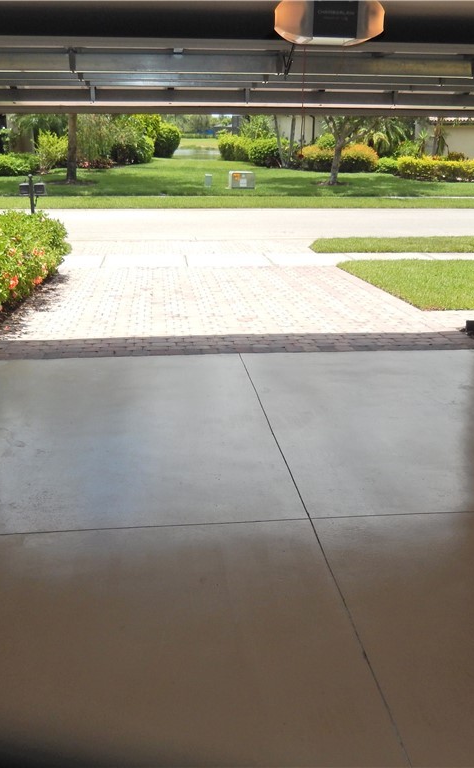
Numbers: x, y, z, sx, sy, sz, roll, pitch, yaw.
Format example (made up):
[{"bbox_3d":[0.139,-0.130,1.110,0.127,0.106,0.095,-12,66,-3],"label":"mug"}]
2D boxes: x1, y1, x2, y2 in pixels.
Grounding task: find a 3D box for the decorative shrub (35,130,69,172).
[{"bbox_3d":[-8.821,-11.152,35.548,1.730,2.070,1.730,-2,19,-6],"label":"decorative shrub"}]

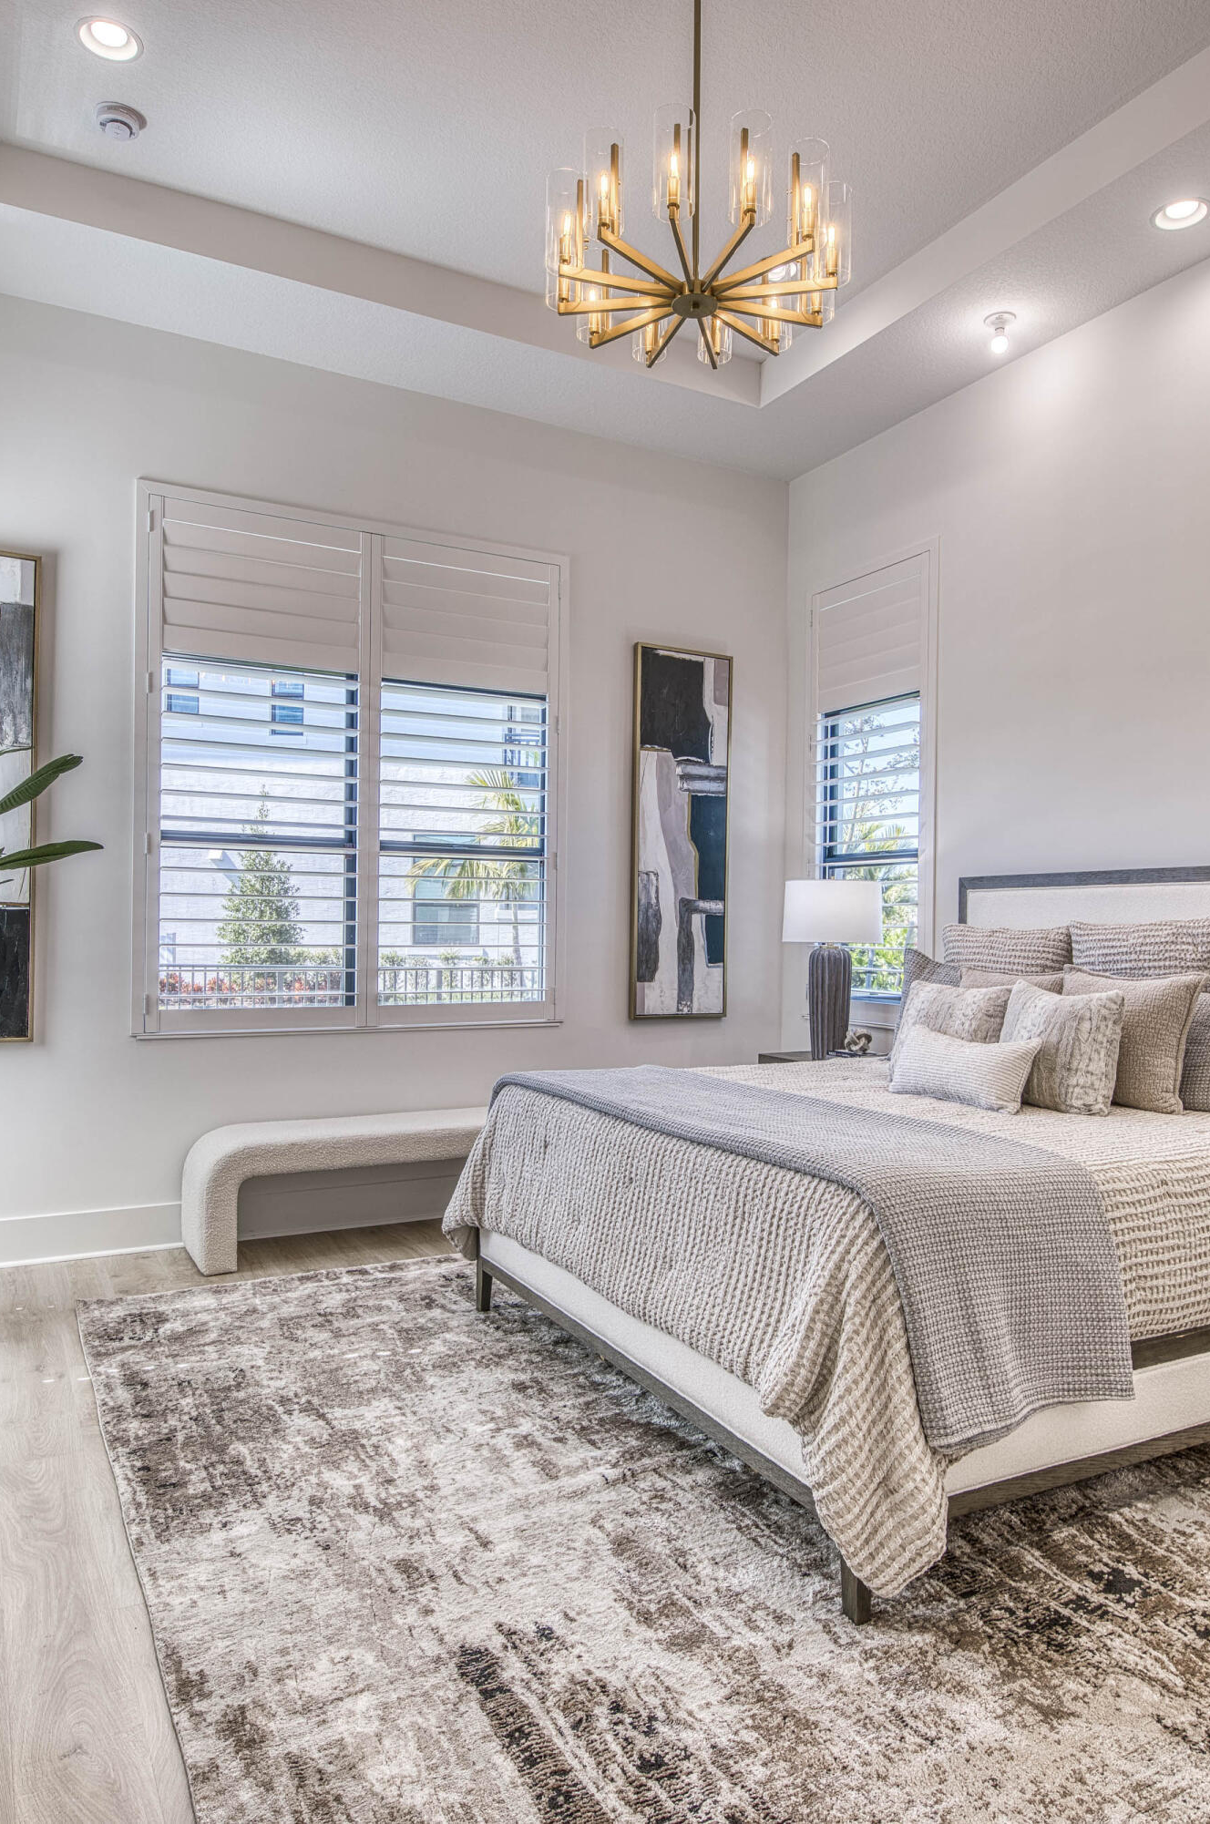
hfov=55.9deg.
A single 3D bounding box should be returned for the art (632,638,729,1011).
[{"bbox_3d":[0.401,-0.403,5.920,0.577,1.900,0.045,1,0,-29],"label":"art"}]

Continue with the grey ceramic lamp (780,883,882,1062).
[{"bbox_3d":[1.083,0.269,5.377,0.452,0.870,0.452,1,0,0],"label":"grey ceramic lamp"}]

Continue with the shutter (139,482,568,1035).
[{"bbox_3d":[-1.073,-0.619,5.200,2.000,2.300,0.100,1,-1,-29],"label":"shutter"}]

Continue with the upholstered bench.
[{"bbox_3d":[-0.995,1.176,5.009,1.540,0.510,0.450,1,-1,-29],"label":"upholstered bench"}]

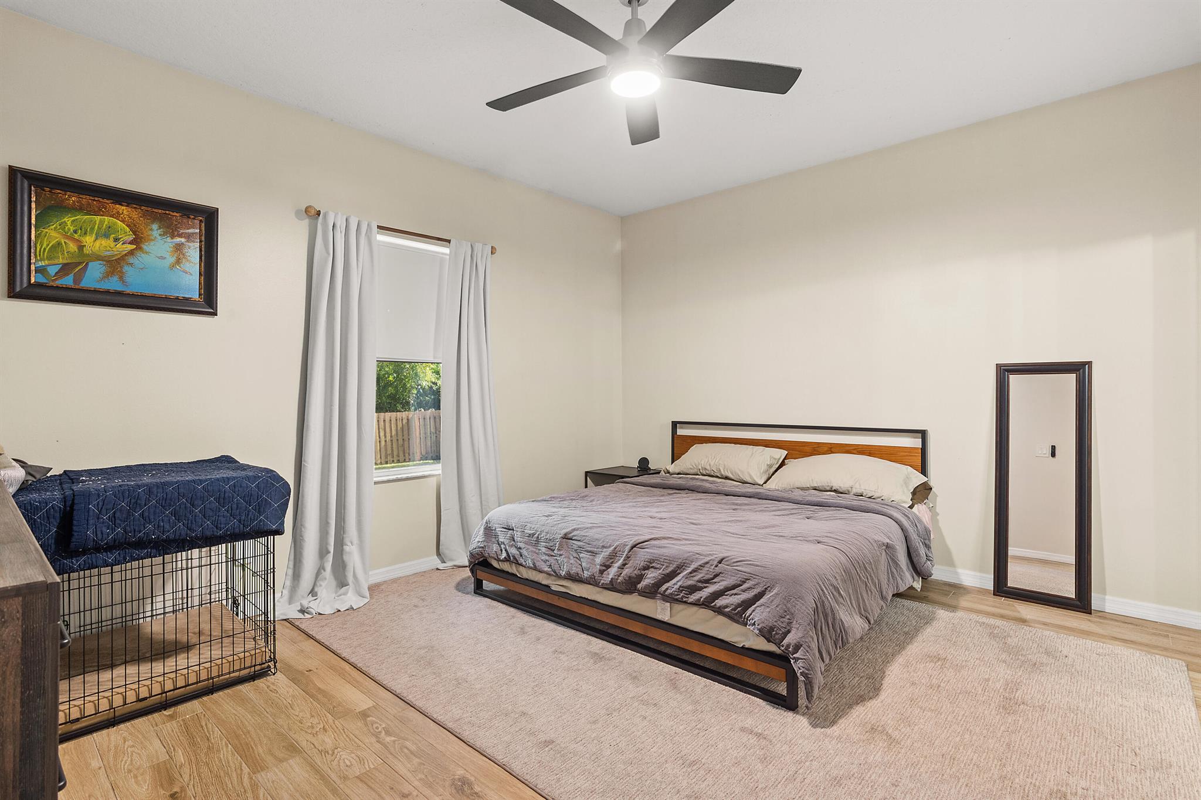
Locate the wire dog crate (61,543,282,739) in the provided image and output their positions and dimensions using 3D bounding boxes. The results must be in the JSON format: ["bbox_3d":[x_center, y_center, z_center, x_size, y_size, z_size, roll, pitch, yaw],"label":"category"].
[{"bbox_3d":[-2.051,0.779,2.159,0.740,0.800,1.120,1,2,44],"label":"wire dog crate"}]

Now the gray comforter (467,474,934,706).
[{"bbox_3d":[0.572,0.878,3.290,2.120,0.500,1.800,1,1,40],"label":"gray comforter"}]

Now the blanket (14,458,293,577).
[{"bbox_3d":[-2.030,0.449,2.188,0.800,0.300,1.140,1,2,44],"label":"blanket"}]

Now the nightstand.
[{"bbox_3d":[0.213,0.873,4.580,0.450,0.520,0.430,1,1,42],"label":"nightstand"}]

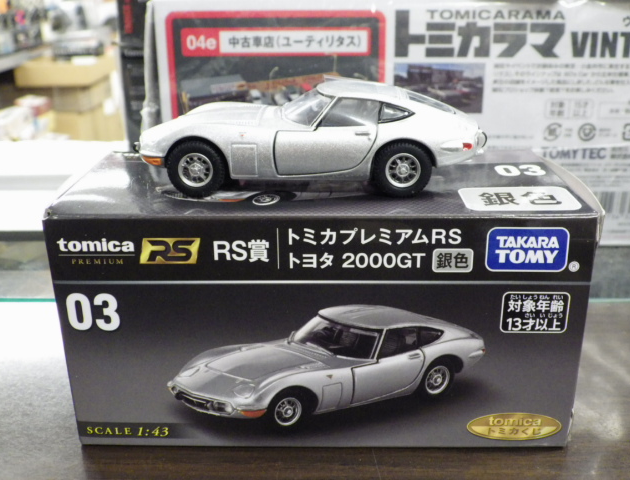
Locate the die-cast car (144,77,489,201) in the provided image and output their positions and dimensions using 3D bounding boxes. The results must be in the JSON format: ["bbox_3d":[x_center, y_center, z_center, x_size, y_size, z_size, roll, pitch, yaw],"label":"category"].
[{"bbox_3d":[-0.001,-0.030,0.211,0.097,0.027,0.037,0,22,0],"label":"die-cast car"}]

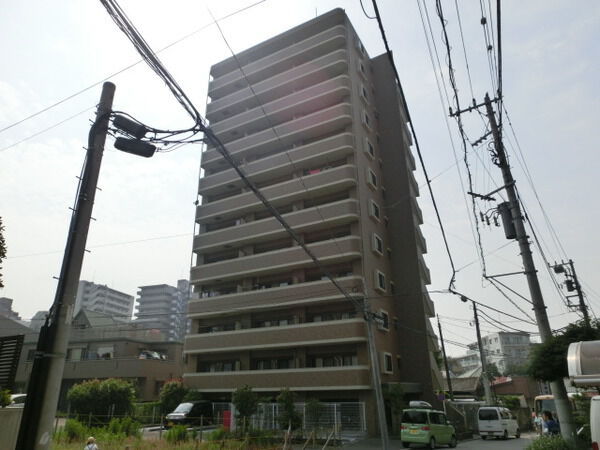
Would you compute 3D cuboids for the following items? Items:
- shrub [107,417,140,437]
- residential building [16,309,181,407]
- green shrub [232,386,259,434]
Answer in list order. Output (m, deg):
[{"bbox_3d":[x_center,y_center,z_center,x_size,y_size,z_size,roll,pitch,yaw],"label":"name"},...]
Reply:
[{"bbox_3d":[-8.714,10.005,20.563,1.563,0.979,1.200,8,-24,-19],"label":"shrub"},{"bbox_3d":[-16.117,13.141,39.252,14.000,9.700,9.000,-4,-22,7],"label":"residential building"},{"bbox_3d":[-3.630,12.263,27.729,1.720,3.047,1.634,2,-23,-7],"label":"green shrub"}]

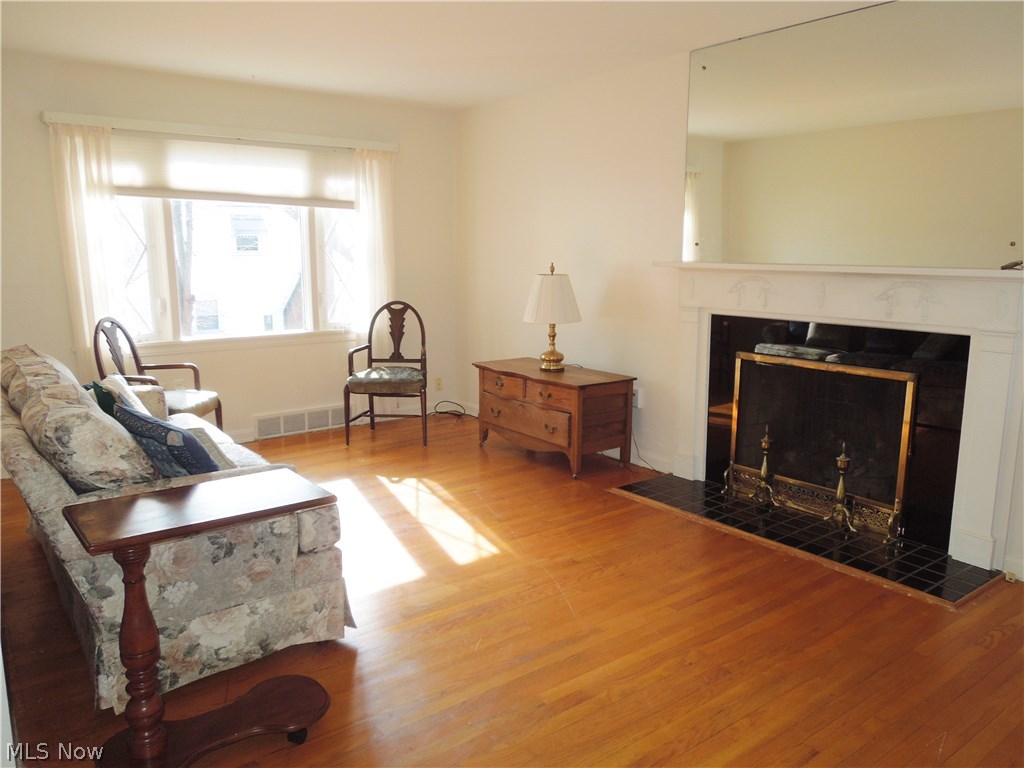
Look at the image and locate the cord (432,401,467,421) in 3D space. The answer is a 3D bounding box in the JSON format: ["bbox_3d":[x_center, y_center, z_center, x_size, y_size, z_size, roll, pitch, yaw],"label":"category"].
[{"bbox_3d":[-0.502,0.218,5.979,0.270,0.100,0.200,-1,10,-5],"label":"cord"}]

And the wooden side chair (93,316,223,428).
[{"bbox_3d":[-2.053,0.079,4.293,0.550,0.960,0.580,0,10,1],"label":"wooden side chair"}]

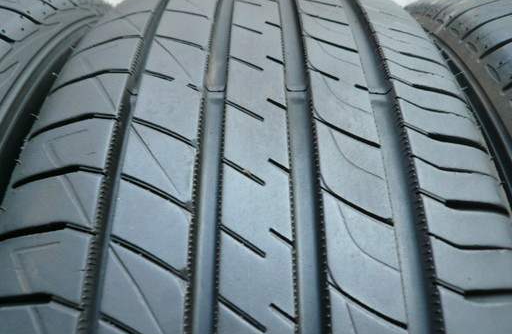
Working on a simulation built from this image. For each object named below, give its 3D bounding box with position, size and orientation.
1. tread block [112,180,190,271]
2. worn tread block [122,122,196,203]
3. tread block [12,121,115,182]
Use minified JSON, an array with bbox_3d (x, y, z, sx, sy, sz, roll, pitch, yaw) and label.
[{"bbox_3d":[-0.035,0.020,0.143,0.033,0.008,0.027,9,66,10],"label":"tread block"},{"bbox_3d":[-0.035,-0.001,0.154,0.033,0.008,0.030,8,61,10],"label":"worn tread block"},{"bbox_3d":[-0.077,-0.005,0.167,0.047,0.009,0.027,-10,57,16],"label":"tread block"}]

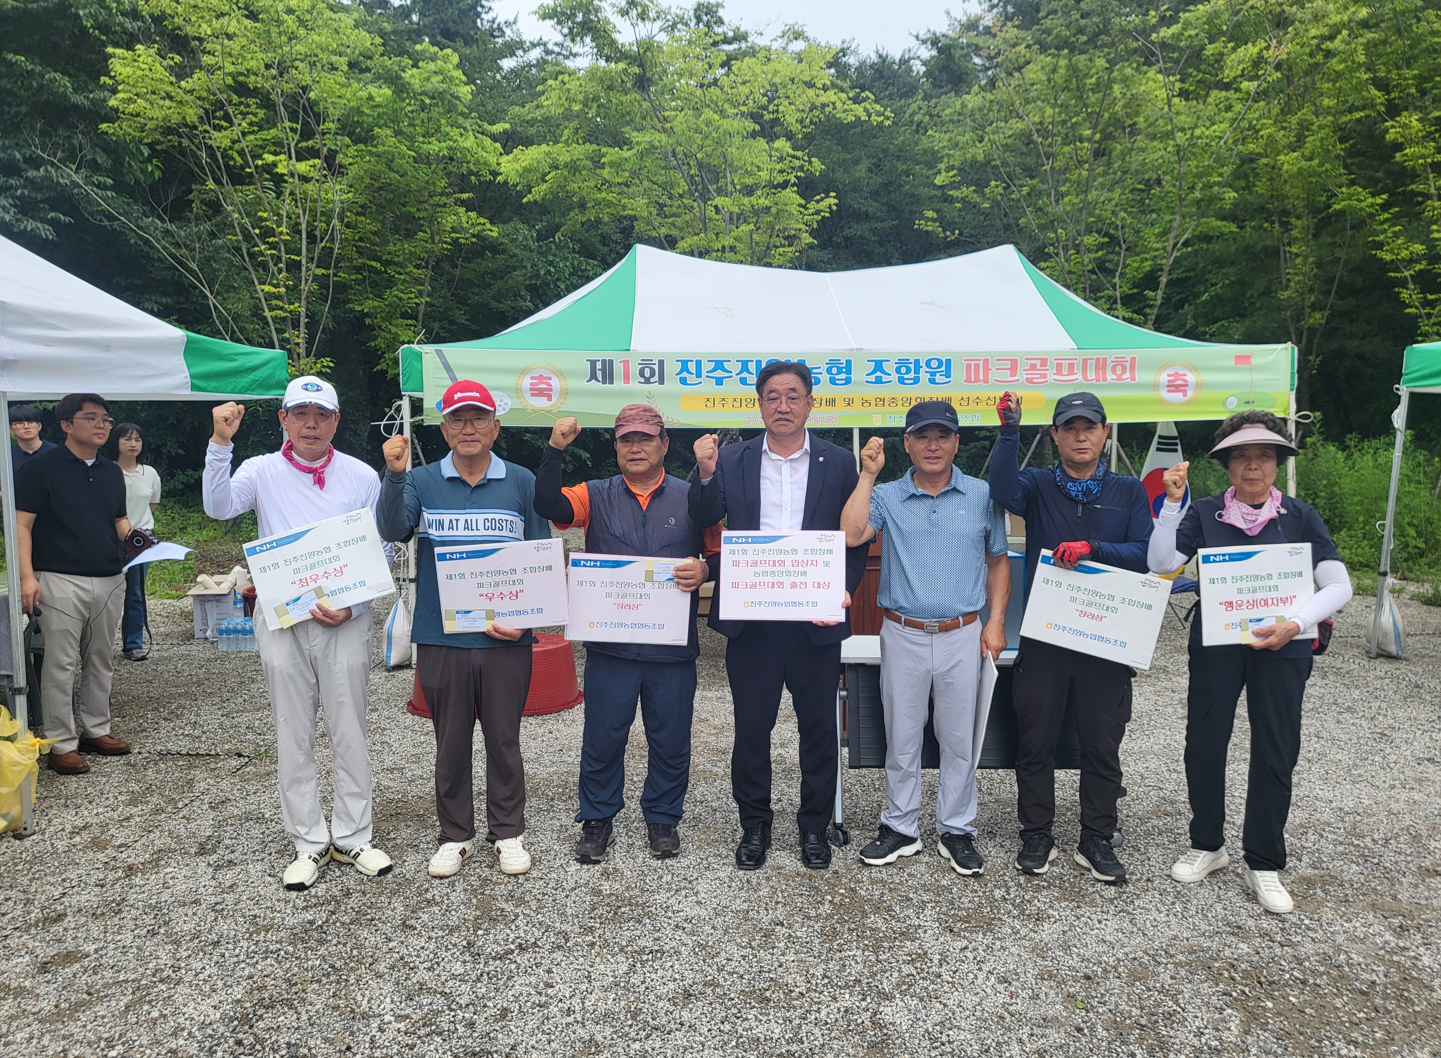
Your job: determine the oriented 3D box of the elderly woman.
[{"bbox_3d":[1.725,0.417,3.597,0.654,1.593,0.450,1,5,18],"label":"elderly woman"}]

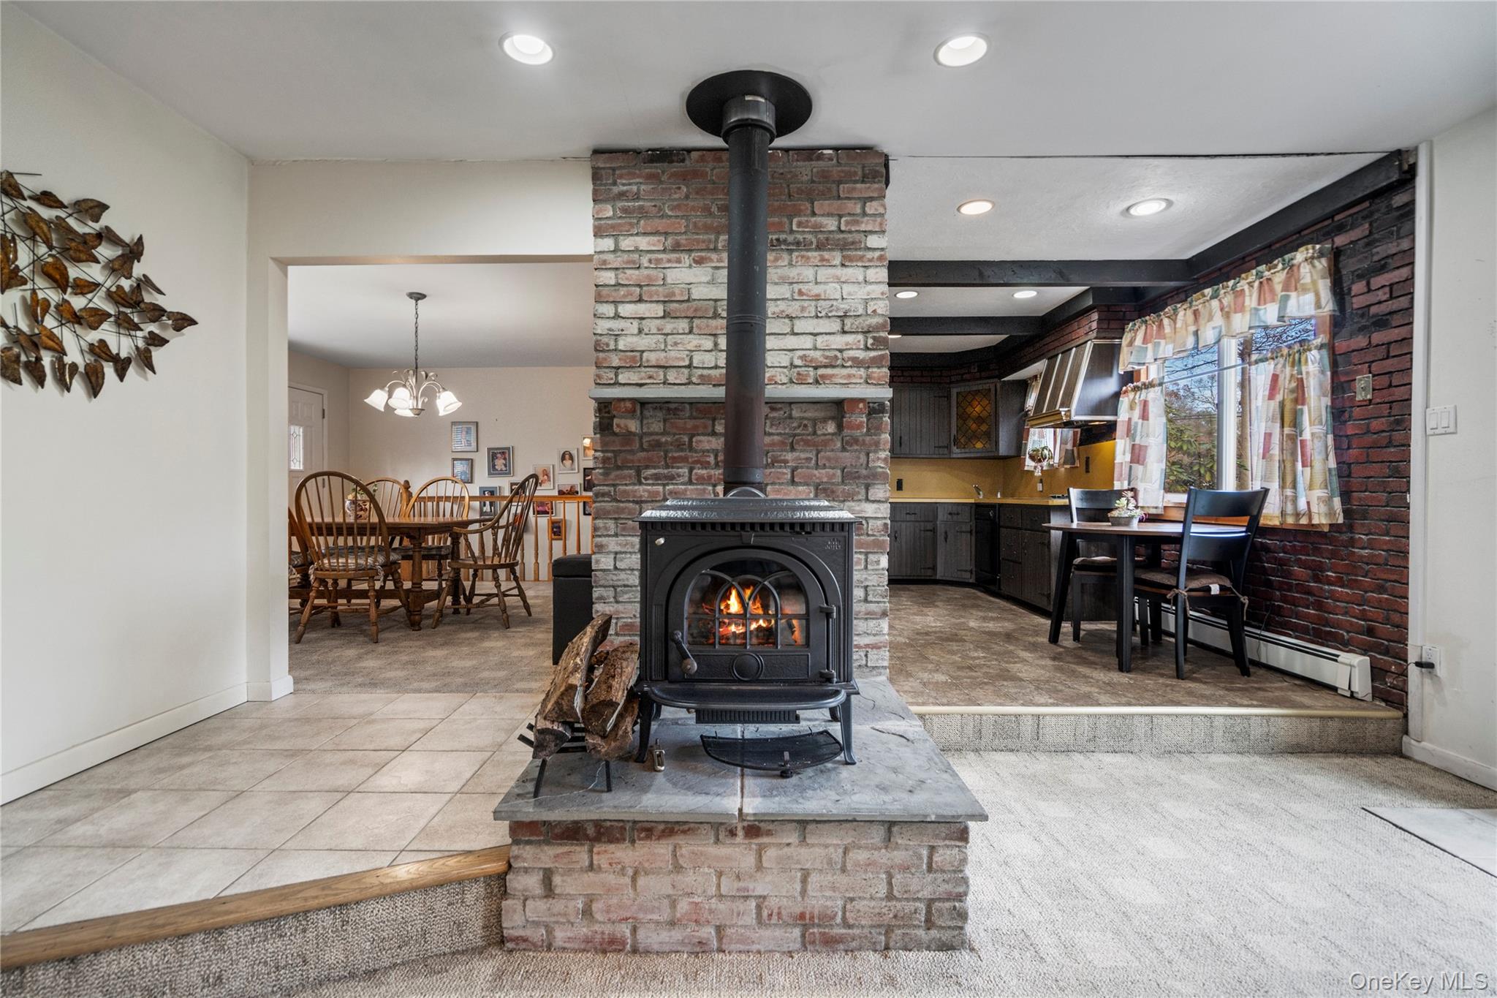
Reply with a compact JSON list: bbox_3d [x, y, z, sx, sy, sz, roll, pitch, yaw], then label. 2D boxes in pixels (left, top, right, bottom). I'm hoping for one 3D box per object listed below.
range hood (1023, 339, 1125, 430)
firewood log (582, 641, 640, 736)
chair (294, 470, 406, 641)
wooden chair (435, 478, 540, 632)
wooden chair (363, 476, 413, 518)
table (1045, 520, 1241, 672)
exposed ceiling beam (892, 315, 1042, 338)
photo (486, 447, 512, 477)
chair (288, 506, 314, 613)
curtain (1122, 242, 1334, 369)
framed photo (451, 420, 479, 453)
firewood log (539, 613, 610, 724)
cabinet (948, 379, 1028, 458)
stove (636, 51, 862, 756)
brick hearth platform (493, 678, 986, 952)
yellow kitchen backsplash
[{"bbox_3d":[2.555,-0.879,5.168,0.510,0.600,0.720,0,1,1],"label":"range hood"},{"bbox_3d":[-0.408,0.563,2.031,0.125,0.115,0.436,0,10,-1],"label":"firewood log"},{"bbox_3d":[-2.630,0.371,4.415,0.520,1.080,0.640,0,1,-7],"label":"chair"},{"bbox_3d":[-1.845,0.348,4.805,0.660,1.075,0.570,0,1,1],"label":"wooden chair"},{"bbox_3d":[-3.130,0.358,5.440,0.520,1.070,0.620,0,1,0],"label":"wooden chair"},{"bbox_3d":[2.290,0.542,3.875,1.130,0.750,1.130,0,1,0],"label":"table"},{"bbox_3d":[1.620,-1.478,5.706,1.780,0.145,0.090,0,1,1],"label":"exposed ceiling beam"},{"bbox_3d":[-2.943,-0.429,7.860,0.277,0.350,0.035,0,1,0],"label":"photo"},{"bbox_3d":[-3.160,0.371,4.410,0.520,1.070,0.620,0,1,-5],"label":"chair"},{"bbox_3d":[2.753,-1.073,4.011,0.090,0.370,1.820,0,1,1],"label":"curtain"},{"bbox_3d":[-3.472,-0.758,8.161,0.325,0.380,0.030,0,1,1],"label":"framed photo"},{"bbox_3d":[-0.489,0.480,1.975,0.110,0.120,0.400,0,20,1],"label":"firewood log"},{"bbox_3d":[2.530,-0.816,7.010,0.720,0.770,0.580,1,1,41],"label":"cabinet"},{"bbox_3d":[0.003,-0.362,2.279,0.650,2.255,0.970,0,1,1],"label":"stove"},{"bbox_3d":[-0.017,0.960,2.262,1.235,0.368,1.190,0,1,0],"label":"brick hearth platform"},{"bbox_3d":[2.091,-0.222,6.087,1.400,0.480,2.250,0,1,1],"label":"yellow kitchen backsplash"}]

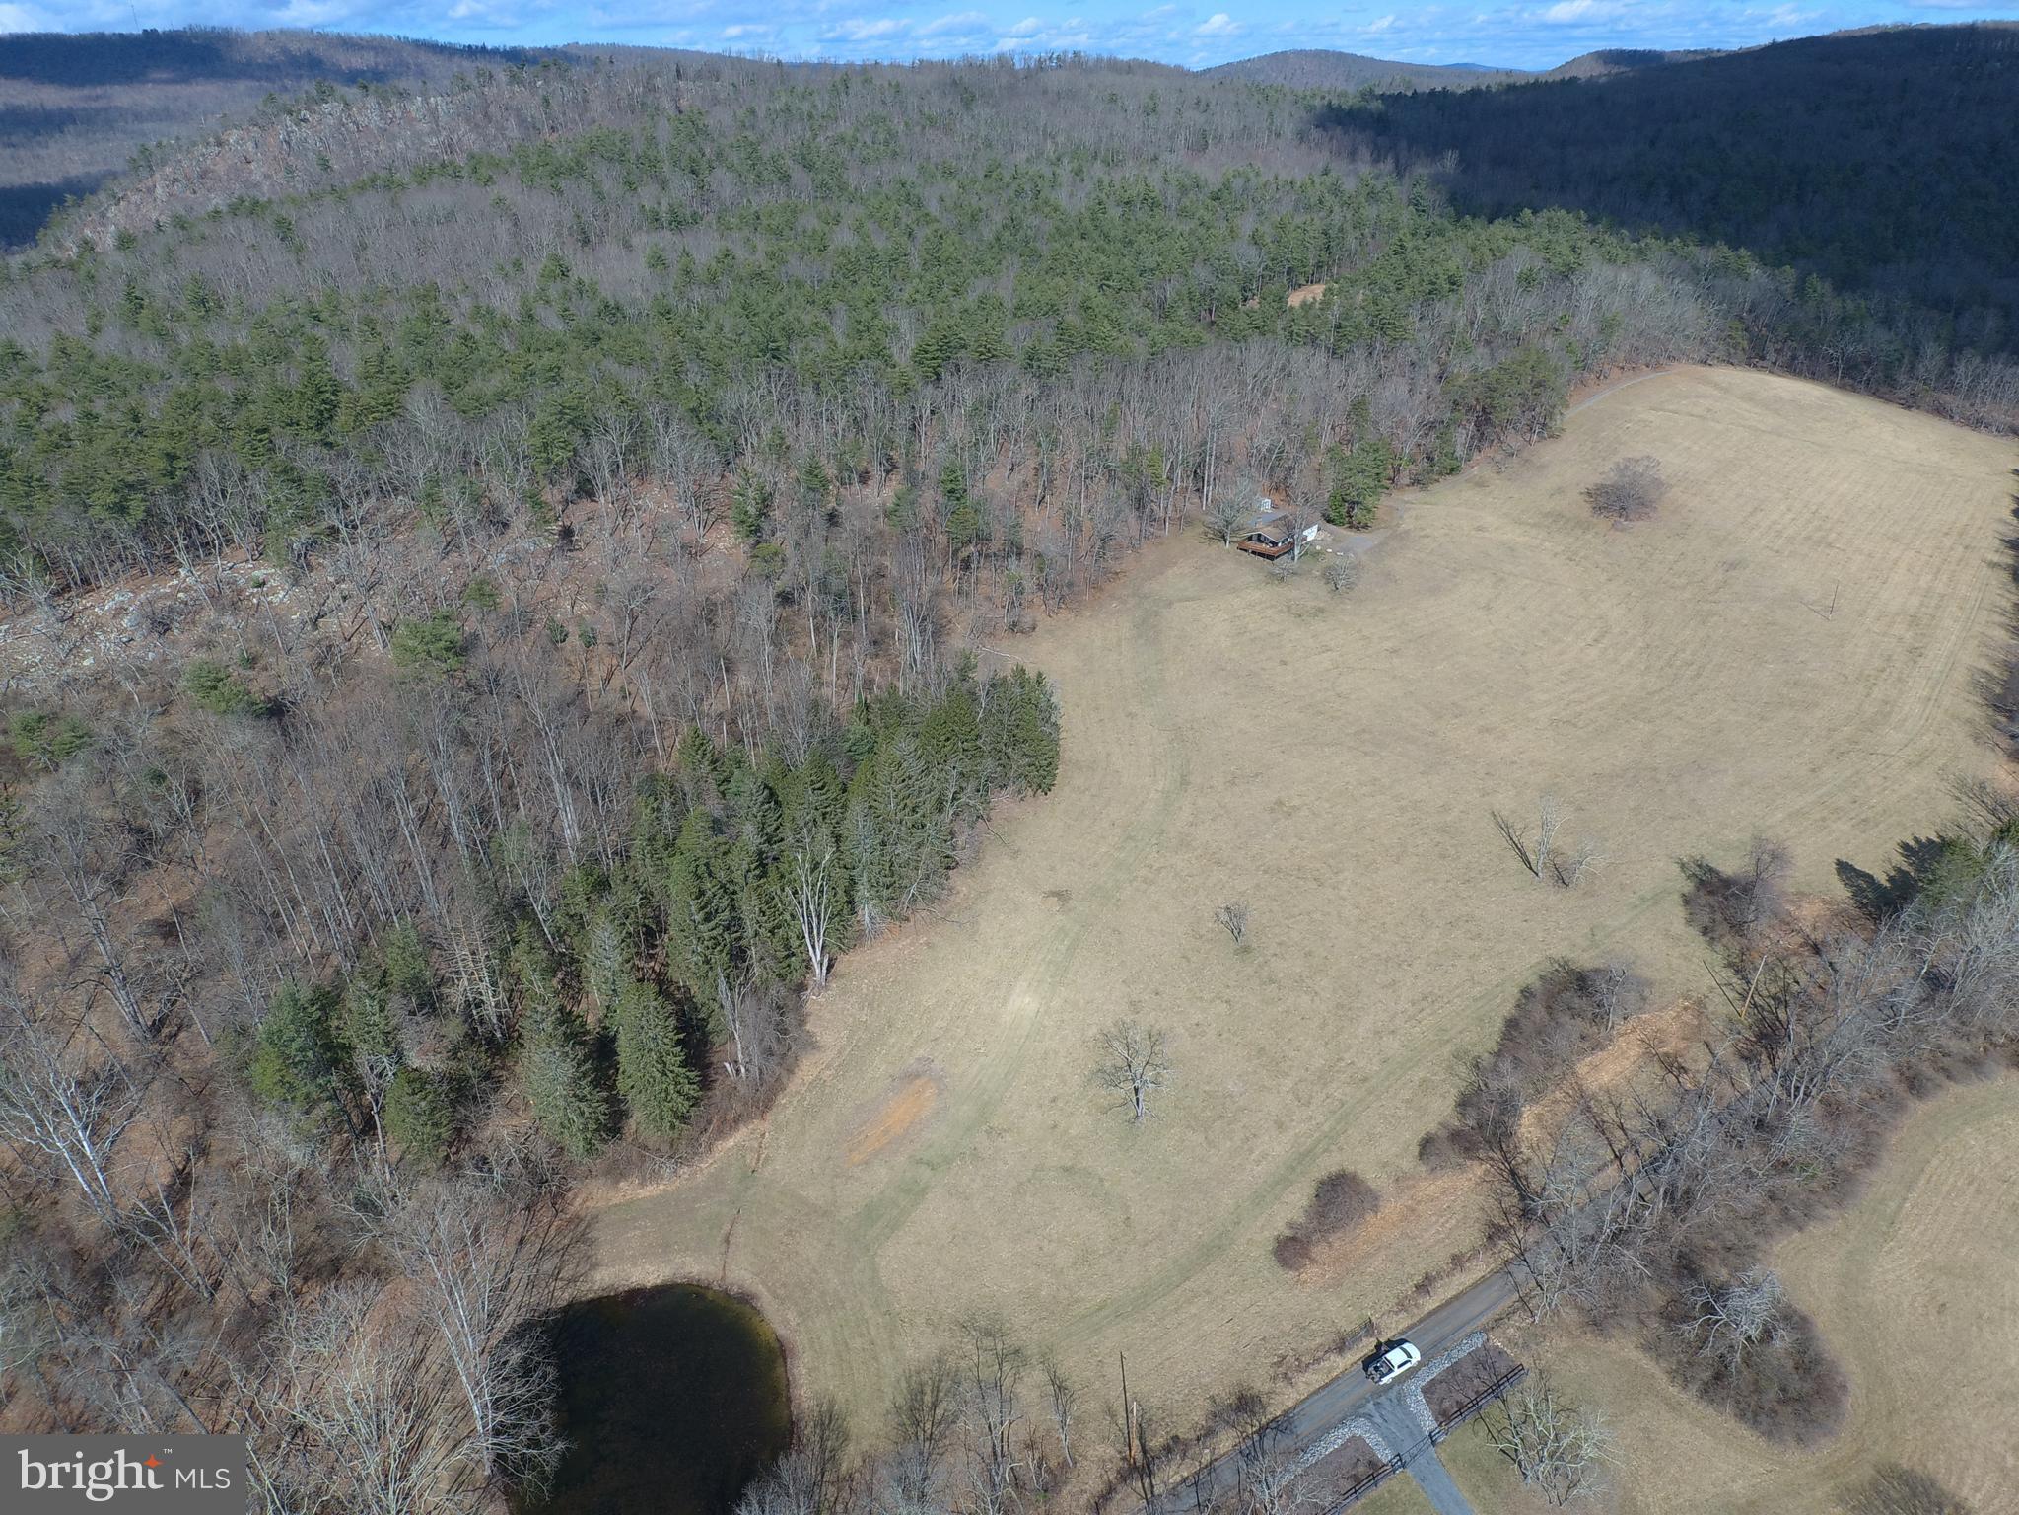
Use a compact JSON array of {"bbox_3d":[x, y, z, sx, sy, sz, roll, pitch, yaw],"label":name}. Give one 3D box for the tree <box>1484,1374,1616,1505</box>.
[{"bbox_3d":[43.450,55.470,79.810,8.700,7.000,8.300,0,31,0],"label":"tree"}]

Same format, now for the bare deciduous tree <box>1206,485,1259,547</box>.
[{"bbox_3d":[52.230,-56.290,233.180,11.000,14.000,10.500,0,31,0],"label":"bare deciduous tree"}]

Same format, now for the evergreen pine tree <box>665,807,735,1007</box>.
[{"bbox_3d":[-37.940,19.960,118.130,8.000,26.500,8.000,0,31,0],"label":"evergreen pine tree"}]

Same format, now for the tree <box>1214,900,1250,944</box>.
[{"bbox_3d":[29.410,22.270,131.660,4.600,6.700,4.500,0,31,0],"label":"tree"}]

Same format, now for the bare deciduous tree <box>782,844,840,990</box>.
[{"bbox_3d":[-24.300,20.830,123.380,6.500,21.500,6.000,0,31,0],"label":"bare deciduous tree"}]

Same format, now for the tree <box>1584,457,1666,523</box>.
[{"bbox_3d":[152.490,-64.730,247.710,15.000,13.500,14.000,0,31,0],"label":"tree"}]

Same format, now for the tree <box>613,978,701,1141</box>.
[{"bbox_3d":[-38.940,31.990,105.770,8.600,20.500,8.600,0,31,0],"label":"tree"}]

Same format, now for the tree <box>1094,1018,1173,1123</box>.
[{"bbox_3d":[13.050,34.560,106.260,8.000,13.700,7.800,0,31,0],"label":"tree"}]

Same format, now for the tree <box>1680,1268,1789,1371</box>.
[{"bbox_3d":[64.010,49.930,87.870,6.800,8.200,6.800,0,31,0],"label":"tree"}]

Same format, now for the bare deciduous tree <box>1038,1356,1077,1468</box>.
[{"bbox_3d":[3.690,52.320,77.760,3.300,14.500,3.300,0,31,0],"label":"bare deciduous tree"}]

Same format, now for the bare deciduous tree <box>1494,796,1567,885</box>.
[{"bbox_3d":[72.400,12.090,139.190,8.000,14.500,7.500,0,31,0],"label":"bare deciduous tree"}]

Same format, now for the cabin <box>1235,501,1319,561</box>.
[{"bbox_3d":[62.710,-52.640,234.690,10.000,6.500,16.000,23,38,33],"label":"cabin"}]

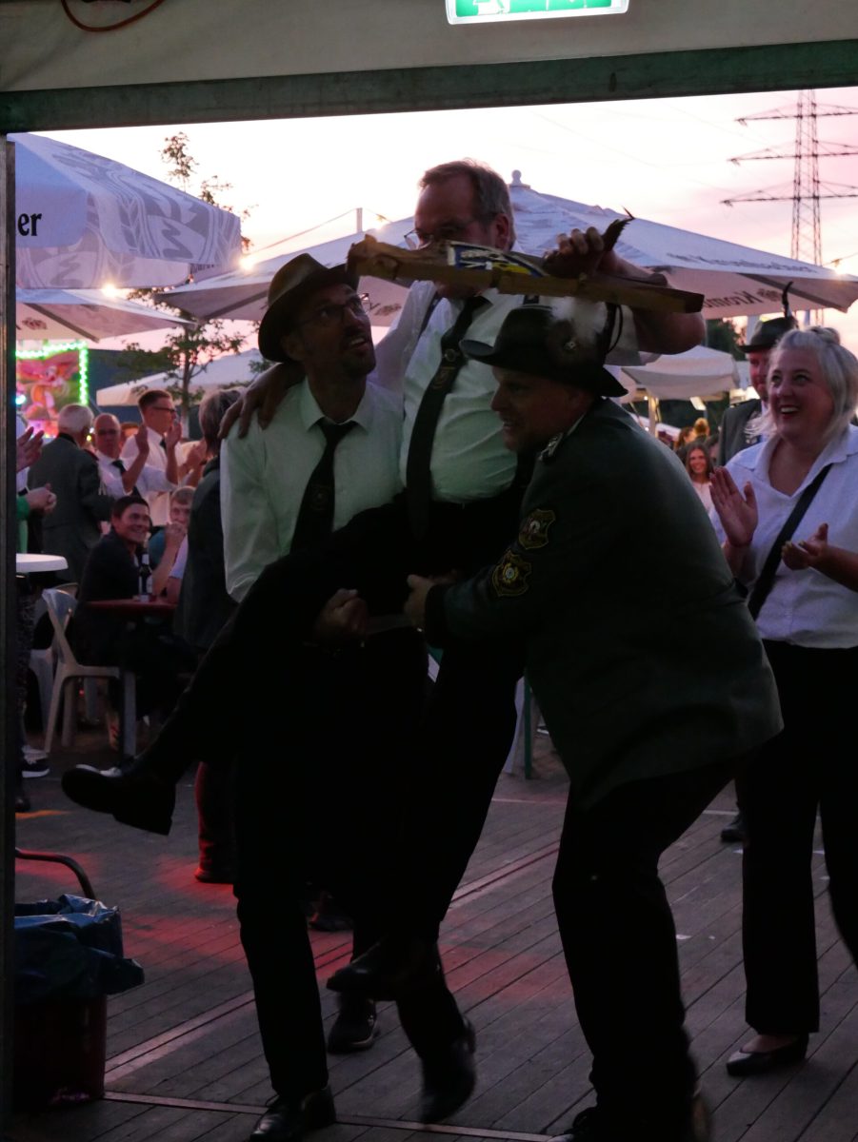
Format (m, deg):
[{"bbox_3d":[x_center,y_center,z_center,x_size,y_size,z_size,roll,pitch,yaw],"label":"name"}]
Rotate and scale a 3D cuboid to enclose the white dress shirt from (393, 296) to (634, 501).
[{"bbox_3d":[0.165,-0.348,4.650,0.520,0.490,0.340,5,-1,33],"label":"white dress shirt"}]

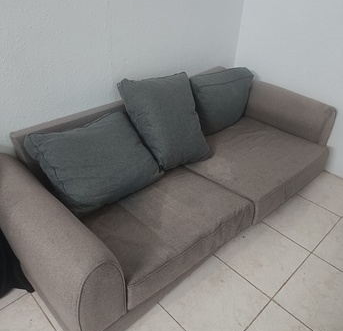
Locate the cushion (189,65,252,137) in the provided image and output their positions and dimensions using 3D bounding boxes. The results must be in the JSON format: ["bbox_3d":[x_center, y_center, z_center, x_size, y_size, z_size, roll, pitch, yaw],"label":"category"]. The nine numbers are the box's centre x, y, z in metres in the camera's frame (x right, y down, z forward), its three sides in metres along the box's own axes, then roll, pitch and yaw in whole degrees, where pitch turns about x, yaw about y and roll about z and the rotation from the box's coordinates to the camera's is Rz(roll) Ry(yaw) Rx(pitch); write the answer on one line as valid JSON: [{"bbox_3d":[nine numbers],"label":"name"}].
[{"bbox_3d":[0.405,-0.550,2.663,0.583,0.411,0.170,-21,37,-29],"label":"cushion"}]

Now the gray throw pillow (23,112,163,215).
[{"bbox_3d":[-0.417,-0.021,1.795,0.601,0.158,0.463,-25,80,-41],"label":"gray throw pillow"}]

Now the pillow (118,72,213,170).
[{"bbox_3d":[-0.024,-0.284,2.122,0.456,0.618,0.158,-18,-6,-35],"label":"pillow"}]

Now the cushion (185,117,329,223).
[{"bbox_3d":[0.553,-0.056,2.419,0.935,0.216,0.855,-28,45,-35],"label":"cushion"}]

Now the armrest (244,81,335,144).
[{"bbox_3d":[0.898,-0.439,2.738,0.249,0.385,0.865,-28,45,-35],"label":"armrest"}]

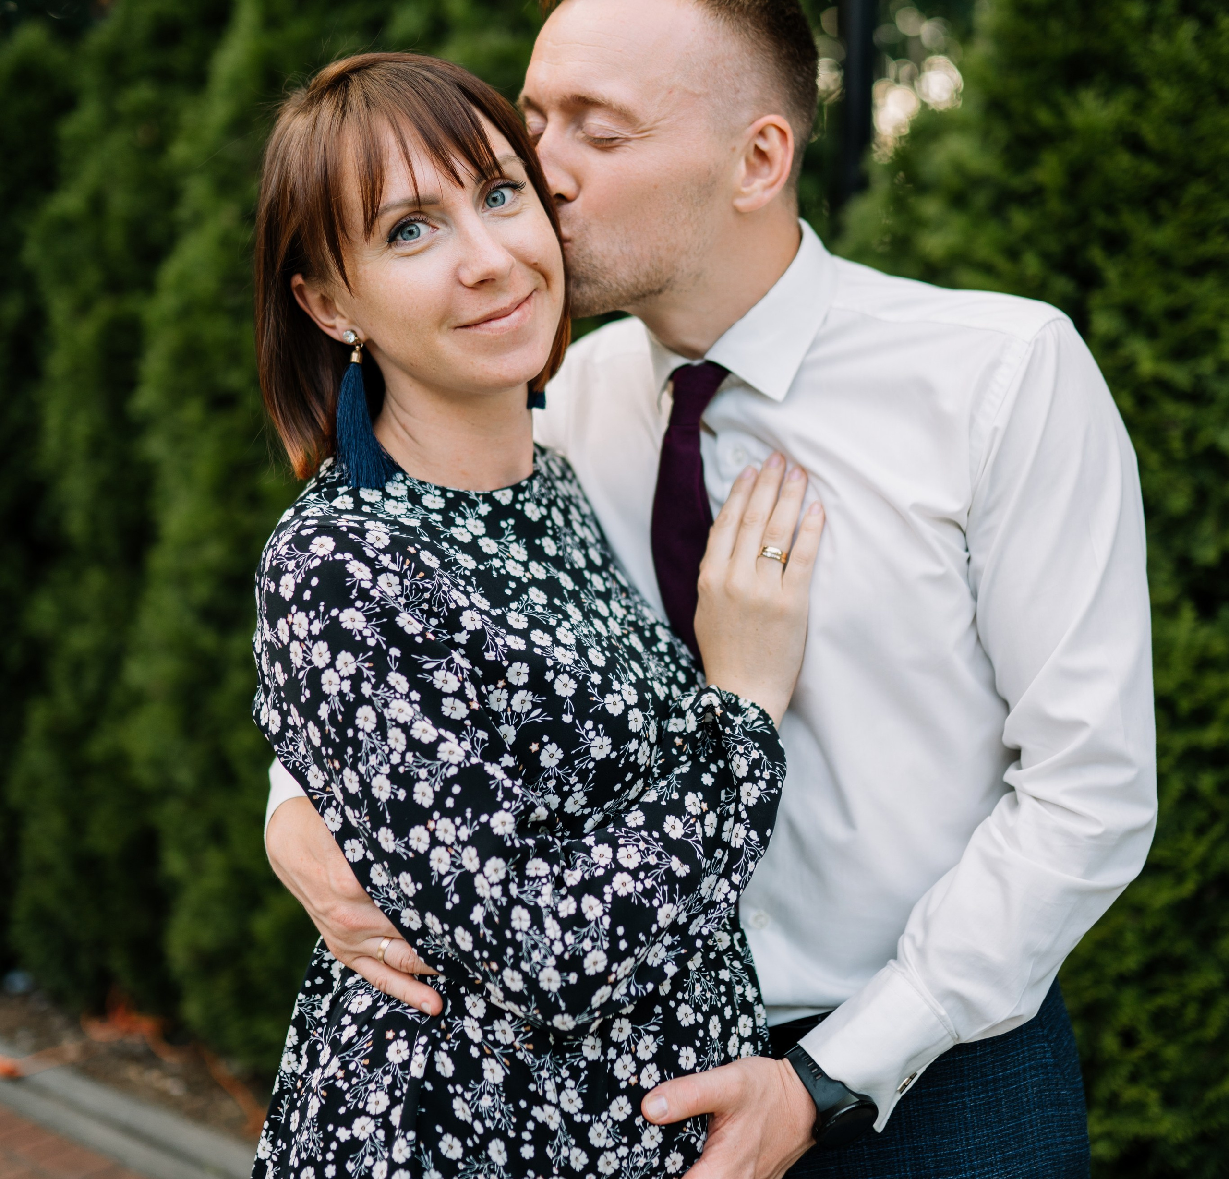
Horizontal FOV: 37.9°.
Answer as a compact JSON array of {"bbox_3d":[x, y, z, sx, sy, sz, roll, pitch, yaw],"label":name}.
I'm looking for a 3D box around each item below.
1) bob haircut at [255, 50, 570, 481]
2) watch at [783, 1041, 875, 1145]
[{"bbox_3d":[-0.136,-0.207,1.175,0.205,0.255,0.215,-19,12,-20],"label":"bob haircut"},{"bbox_3d":[0.138,0.324,1.140,0.046,0.056,0.066,-34,-27,3],"label":"watch"}]

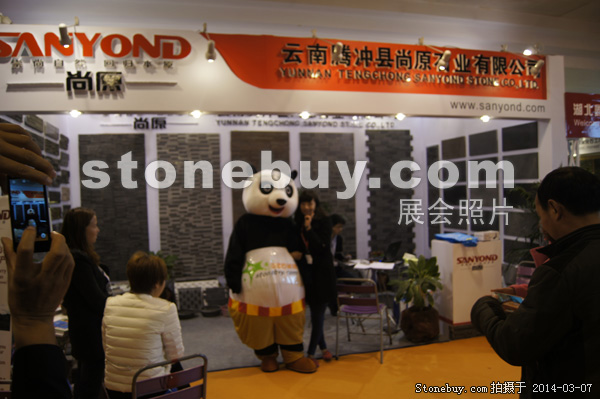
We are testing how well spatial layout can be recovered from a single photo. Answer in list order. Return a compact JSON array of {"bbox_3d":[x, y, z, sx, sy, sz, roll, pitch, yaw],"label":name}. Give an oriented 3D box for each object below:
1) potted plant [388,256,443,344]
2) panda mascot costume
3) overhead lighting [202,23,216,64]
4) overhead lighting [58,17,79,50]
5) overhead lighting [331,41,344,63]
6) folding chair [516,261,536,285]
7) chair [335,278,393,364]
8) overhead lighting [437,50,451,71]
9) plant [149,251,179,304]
[{"bbox_3d":[1.276,1.060,4.906,0.550,0.890,0.530,-2,2,-15],"label":"potted plant"},{"bbox_3d":[-0.307,0.630,4.185,0.780,1.870,0.700,-2,0,-17],"label":"panda mascot costume"},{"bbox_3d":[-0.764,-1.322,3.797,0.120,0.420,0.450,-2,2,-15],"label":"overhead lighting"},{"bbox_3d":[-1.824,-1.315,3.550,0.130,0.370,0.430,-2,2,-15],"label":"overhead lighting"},{"bbox_3d":[0.323,-1.258,3.846,0.100,0.160,0.130,-2,2,-15],"label":"overhead lighting"},{"bbox_3d":[2.369,1.091,4.661,0.550,0.790,0.460,-3,2,-38],"label":"folding chair"},{"bbox_3d":[0.645,1.142,4.523,0.460,0.790,0.550,-1,2,19],"label":"chair"},{"bbox_3d":[1.340,-1.294,4.185,0.100,0.160,0.130,-2,2,-15],"label":"overhead lighting"},{"bbox_3d":[-1.885,1.136,6.257,0.450,0.853,0.450,-2,2,-15],"label":"plant"}]

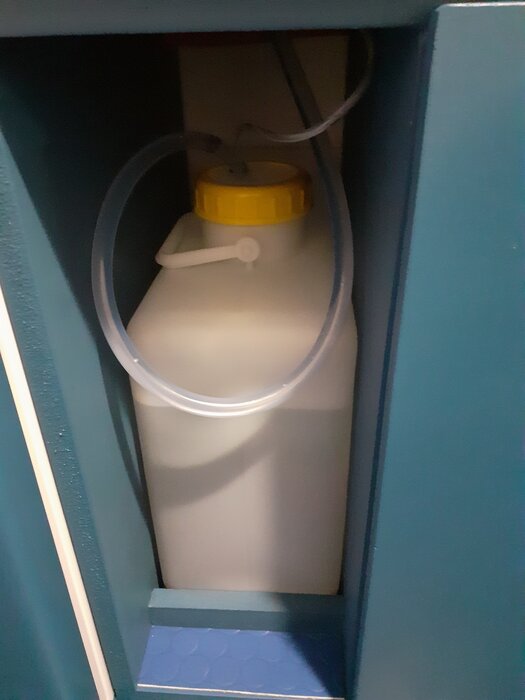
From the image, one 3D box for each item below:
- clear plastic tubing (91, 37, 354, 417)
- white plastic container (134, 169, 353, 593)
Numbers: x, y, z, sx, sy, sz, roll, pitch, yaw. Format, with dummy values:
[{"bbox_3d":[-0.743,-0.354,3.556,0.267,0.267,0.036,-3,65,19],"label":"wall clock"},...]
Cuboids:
[{"bbox_3d":[-0.020,-0.098,0.389,0.173,0.245,0.205,1,29,3],"label":"clear plastic tubing"},{"bbox_3d":[-0.007,0.014,0.573,0.175,0.382,0.285,1,29,3],"label":"white plastic container"}]

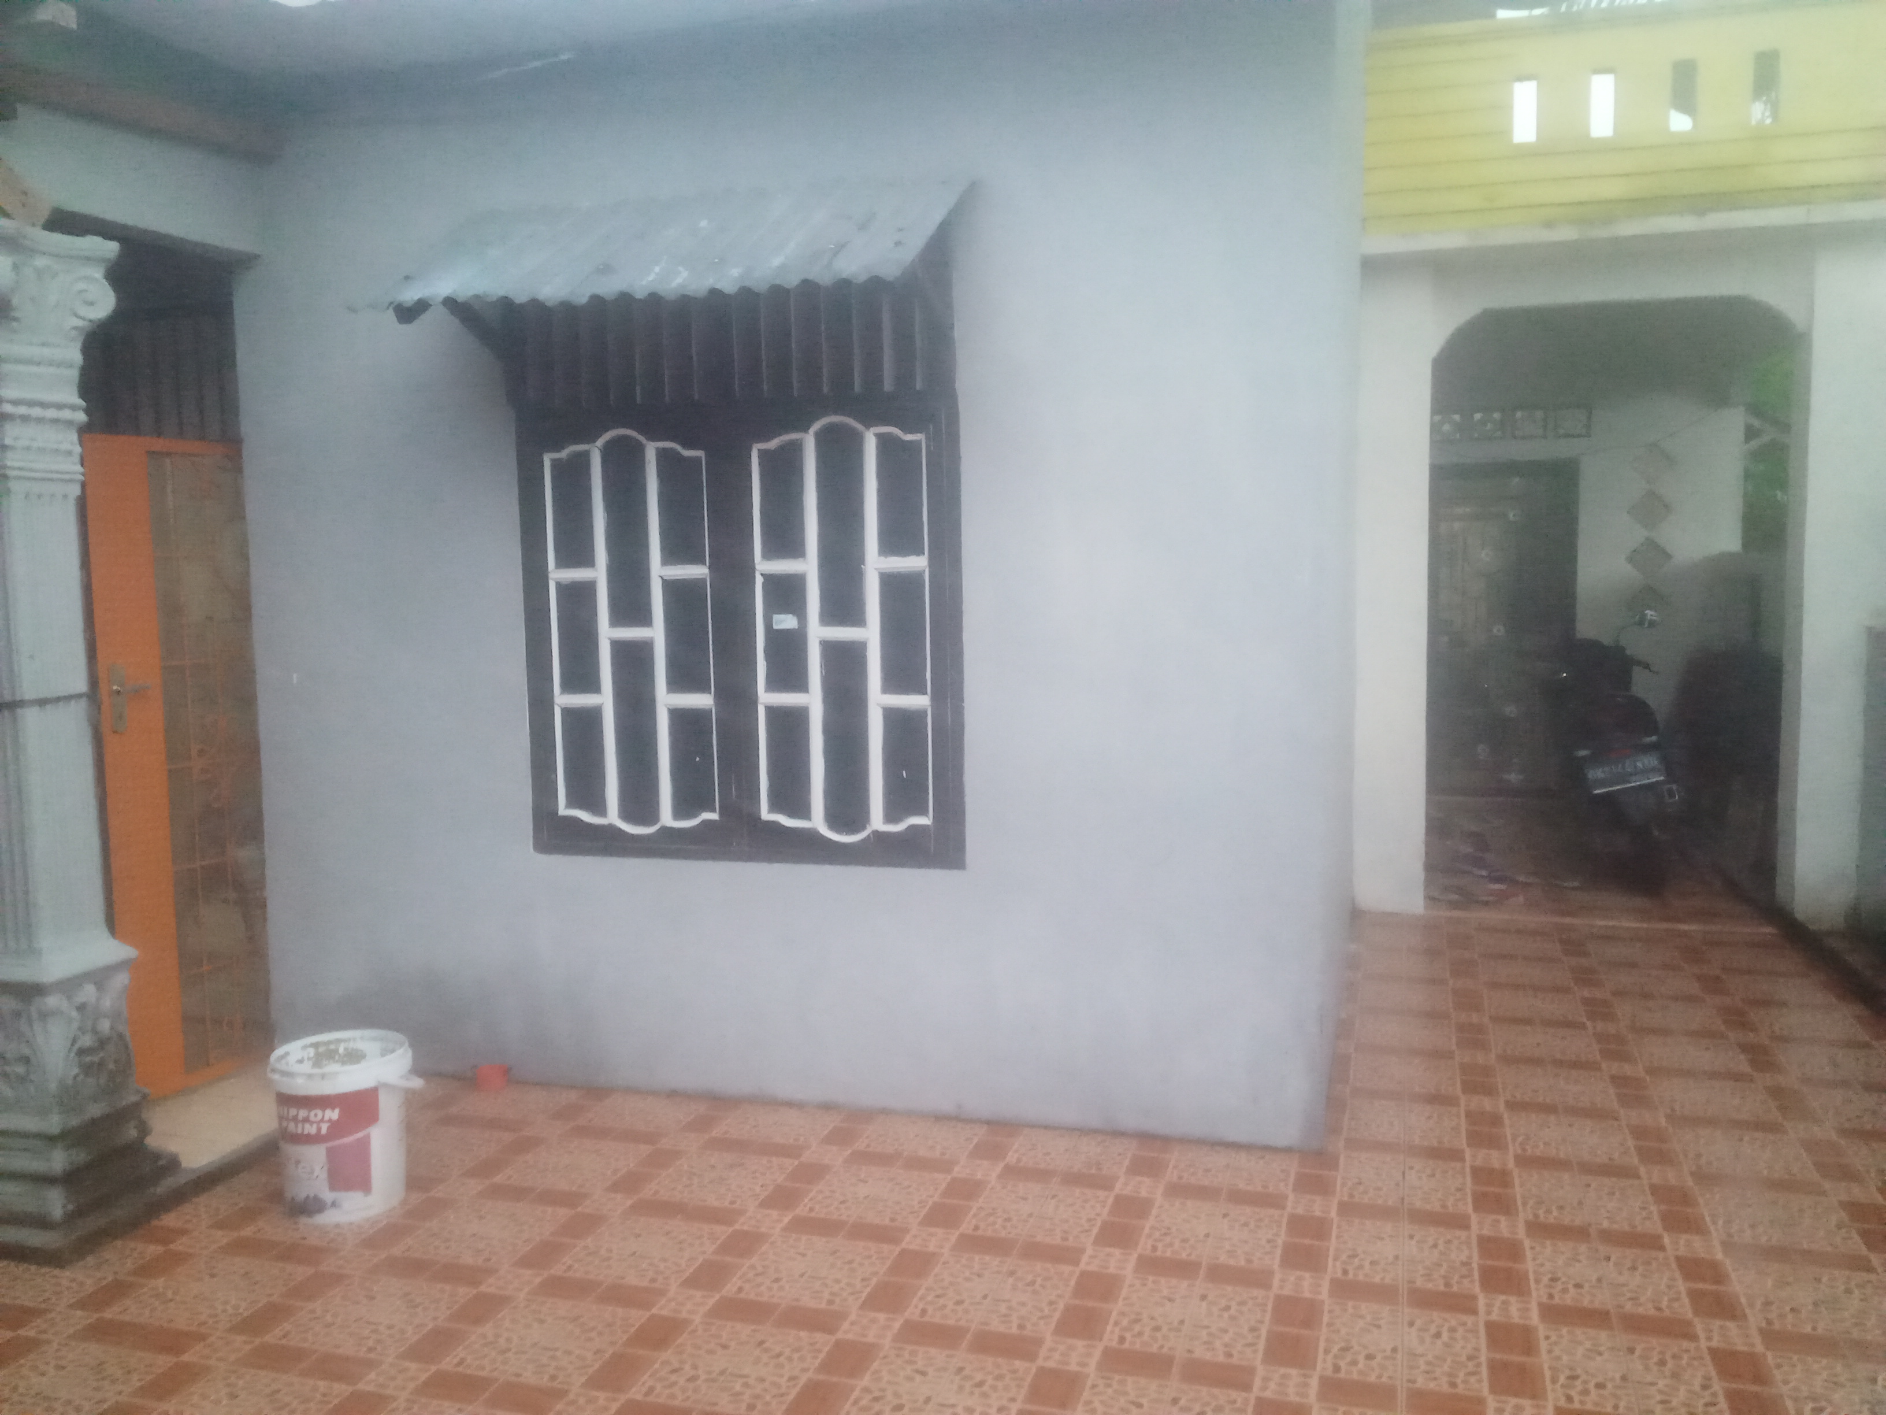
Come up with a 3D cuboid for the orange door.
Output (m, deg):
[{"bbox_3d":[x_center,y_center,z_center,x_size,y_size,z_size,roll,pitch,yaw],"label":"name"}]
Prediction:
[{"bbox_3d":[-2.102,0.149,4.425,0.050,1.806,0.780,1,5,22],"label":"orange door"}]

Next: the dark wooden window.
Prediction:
[{"bbox_3d":[-0.573,-0.411,4.153,1.290,1.665,0.120,1,5,15],"label":"dark wooden window"}]

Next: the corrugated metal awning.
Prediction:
[{"bbox_3d":[-0.688,-1.134,3.747,1.420,0.390,0.670,1,5,15],"label":"corrugated metal awning"}]

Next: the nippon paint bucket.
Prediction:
[{"bbox_3d":[-1.419,0.989,3.618,0.315,0.367,0.315,-1,5,0],"label":"nippon paint bucket"}]

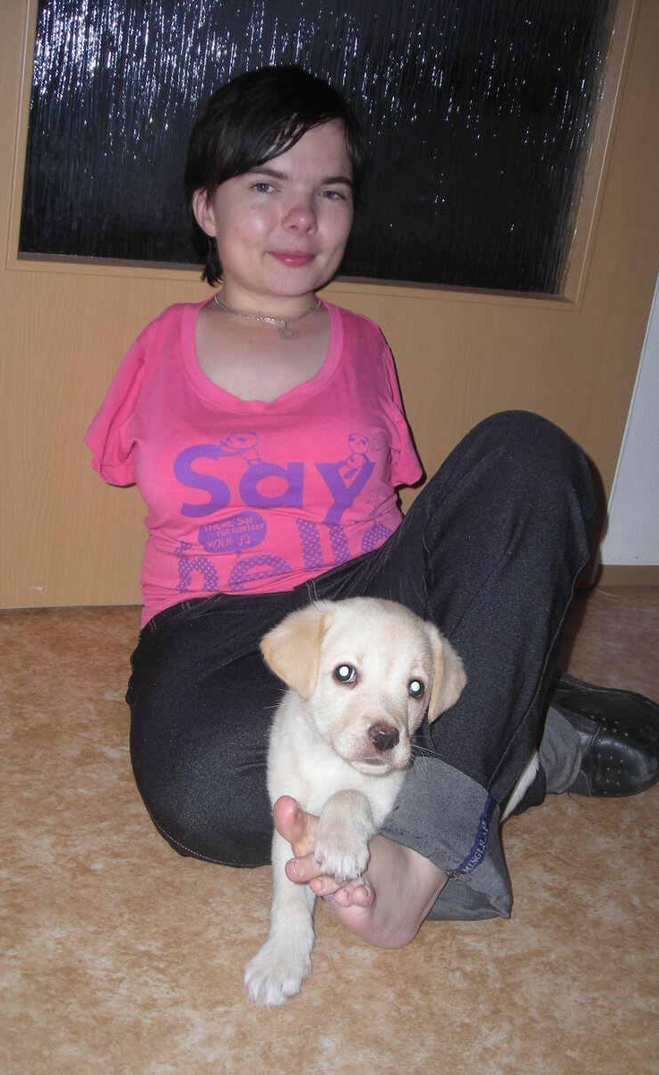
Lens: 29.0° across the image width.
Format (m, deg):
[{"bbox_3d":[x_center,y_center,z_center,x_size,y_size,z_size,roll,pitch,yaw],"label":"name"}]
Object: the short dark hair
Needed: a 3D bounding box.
[{"bbox_3d":[-0.053,-0.350,1.255,0.178,0.220,0.215,2,20,-17],"label":"short dark hair"}]

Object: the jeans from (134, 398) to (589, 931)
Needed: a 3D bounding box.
[{"bbox_3d":[0.046,0.054,1.249,0.440,0.395,0.540,-1,21,-24],"label":"jeans"}]

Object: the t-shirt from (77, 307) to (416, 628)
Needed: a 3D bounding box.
[{"bbox_3d":[-0.074,-0.080,1.295,0.360,0.345,0.240,1,11,-21],"label":"t-shirt"}]

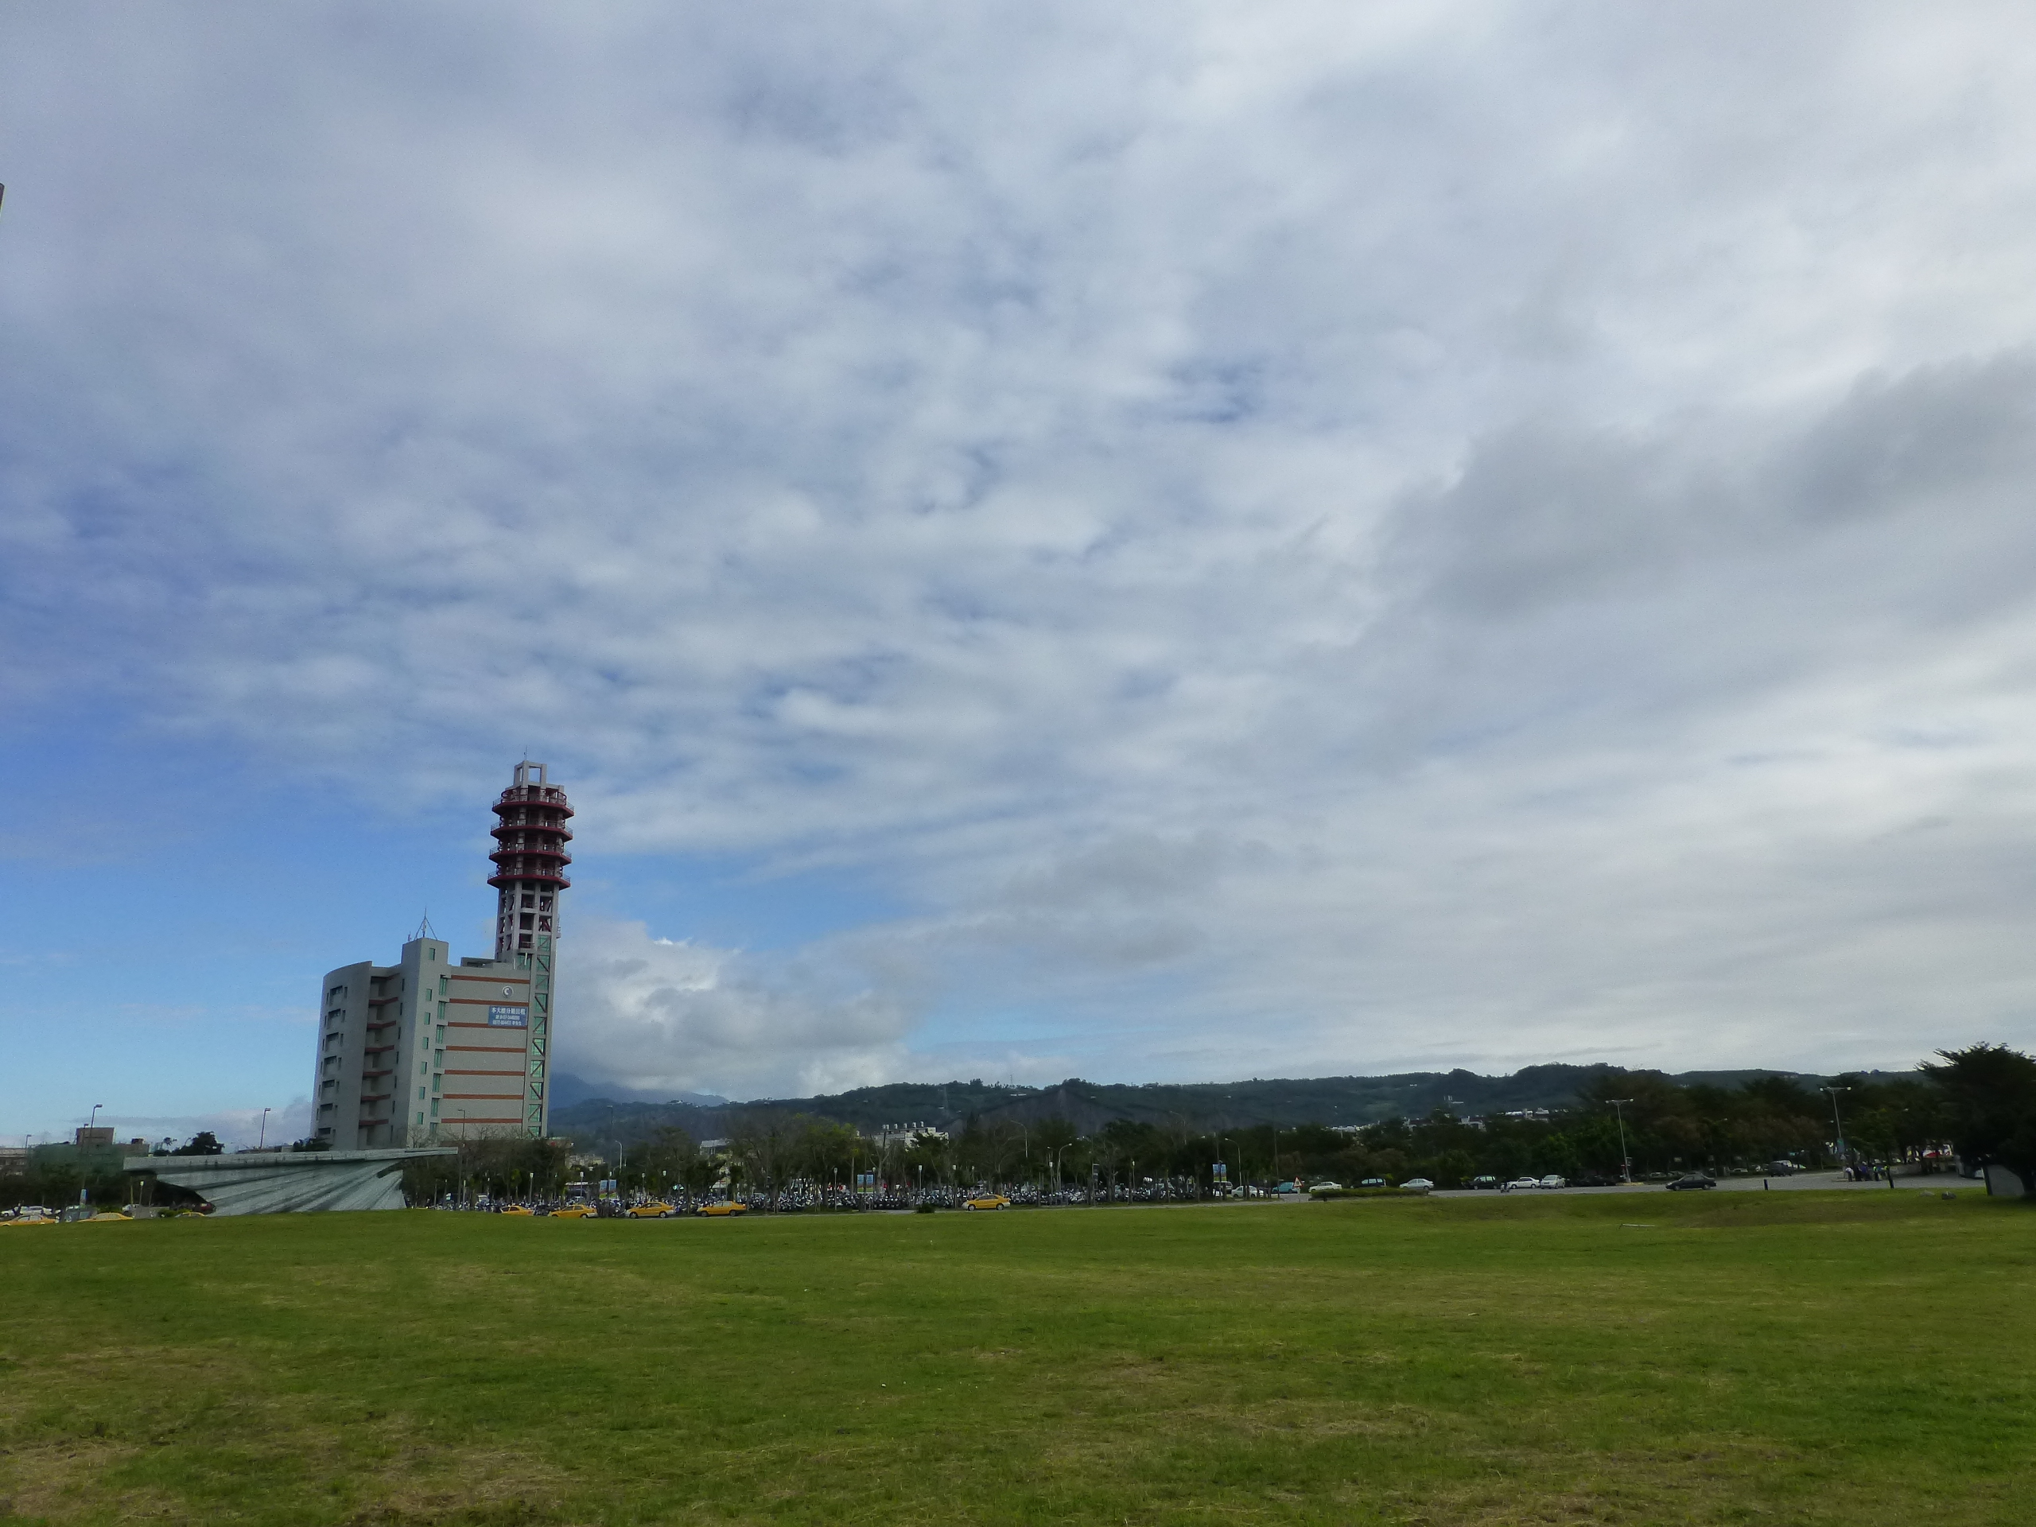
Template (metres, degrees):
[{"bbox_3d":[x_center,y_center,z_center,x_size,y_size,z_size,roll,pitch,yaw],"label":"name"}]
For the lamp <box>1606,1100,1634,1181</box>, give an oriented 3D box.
[{"bbox_3d":[74.560,46.620,174.000,3.400,10.040,3.000,-11,-19,31],"label":"lamp"}]

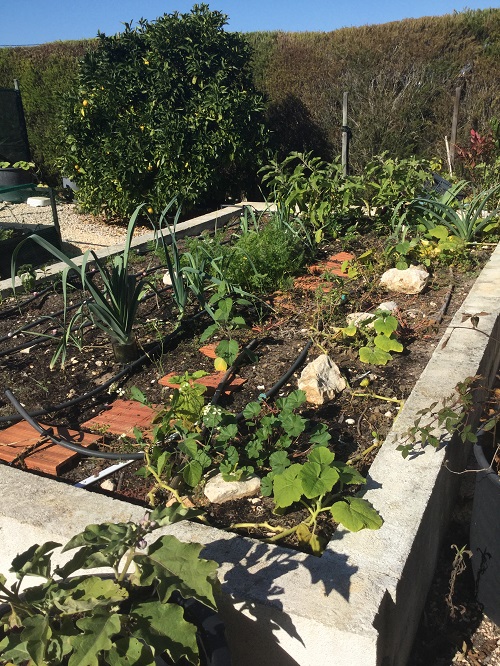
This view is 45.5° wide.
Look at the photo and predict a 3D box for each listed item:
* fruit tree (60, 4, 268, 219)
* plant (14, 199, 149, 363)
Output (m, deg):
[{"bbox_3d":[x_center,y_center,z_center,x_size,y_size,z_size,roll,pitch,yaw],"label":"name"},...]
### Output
[{"bbox_3d":[-1.300,-3.279,8.907,3.130,2.842,2.950,-5,21,-6],"label":"fruit tree"},{"bbox_3d":[-0.720,-0.187,2.644,0.600,0.720,0.450,-2,21,0],"label":"plant"}]

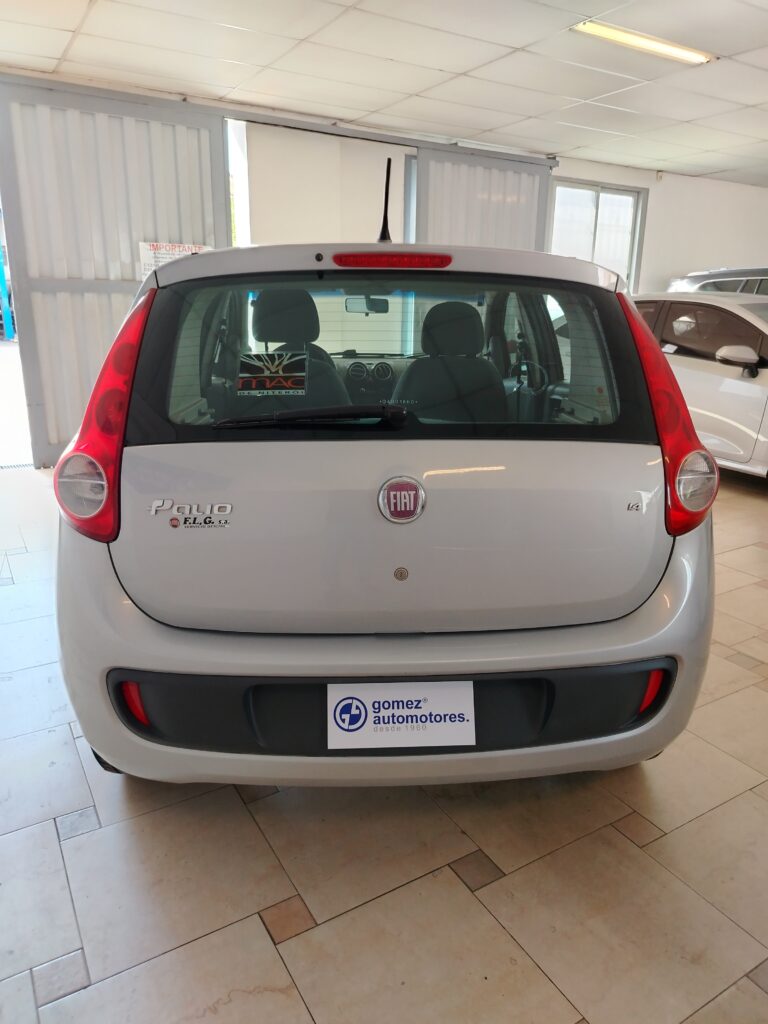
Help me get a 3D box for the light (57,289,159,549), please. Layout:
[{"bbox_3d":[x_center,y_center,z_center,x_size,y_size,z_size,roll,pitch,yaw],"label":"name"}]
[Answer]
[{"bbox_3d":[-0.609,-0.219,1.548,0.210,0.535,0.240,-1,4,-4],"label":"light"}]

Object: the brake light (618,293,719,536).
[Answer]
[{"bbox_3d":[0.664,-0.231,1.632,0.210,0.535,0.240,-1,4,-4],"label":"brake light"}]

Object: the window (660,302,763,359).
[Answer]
[{"bbox_3d":[2.458,-1.345,5.298,0.080,0.400,0.870,12,9,-28],"label":"window"}]

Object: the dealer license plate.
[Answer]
[{"bbox_3d":[0.035,0.411,1.437,0.297,0.132,0.010,-1,-6,-4],"label":"dealer license plate"}]

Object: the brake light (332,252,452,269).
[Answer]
[{"bbox_3d":[0.021,-0.583,1.643,0.278,0.034,0.030,-1,16,-4],"label":"brake light"}]

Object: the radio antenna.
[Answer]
[{"bbox_3d":[0.008,-0.784,1.803,0.034,0.240,0.034,-1,57,-4],"label":"radio antenna"}]

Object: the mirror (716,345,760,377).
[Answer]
[{"bbox_3d":[2.450,-1.043,4.896,0.250,0.200,0.150,-7,18,-24],"label":"mirror"}]

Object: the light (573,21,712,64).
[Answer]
[{"bbox_3d":[1.634,-2.896,4.402,1.170,0.050,0.170,-9,19,-31],"label":"light"}]

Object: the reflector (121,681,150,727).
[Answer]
[{"bbox_3d":[-0.525,0.407,1.501,0.055,0.103,0.035,4,16,11],"label":"reflector"}]

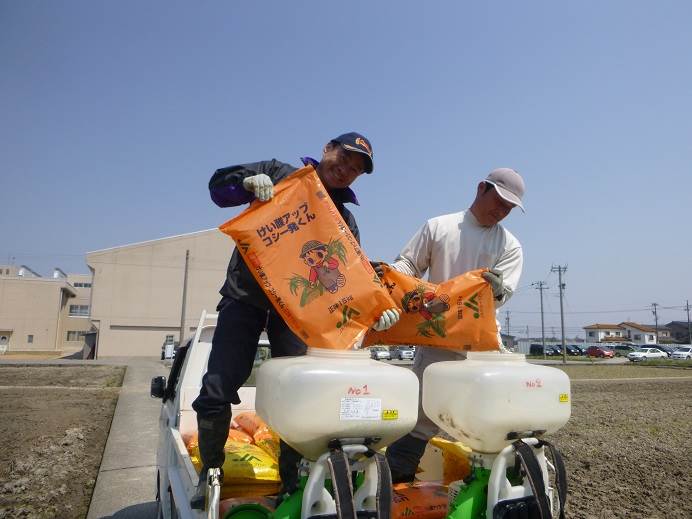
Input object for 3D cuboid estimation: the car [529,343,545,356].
[{"bbox_3d":[30.660,14.630,80.155,1.700,1.820,4.400,-1,-10,6],"label":"car"}]

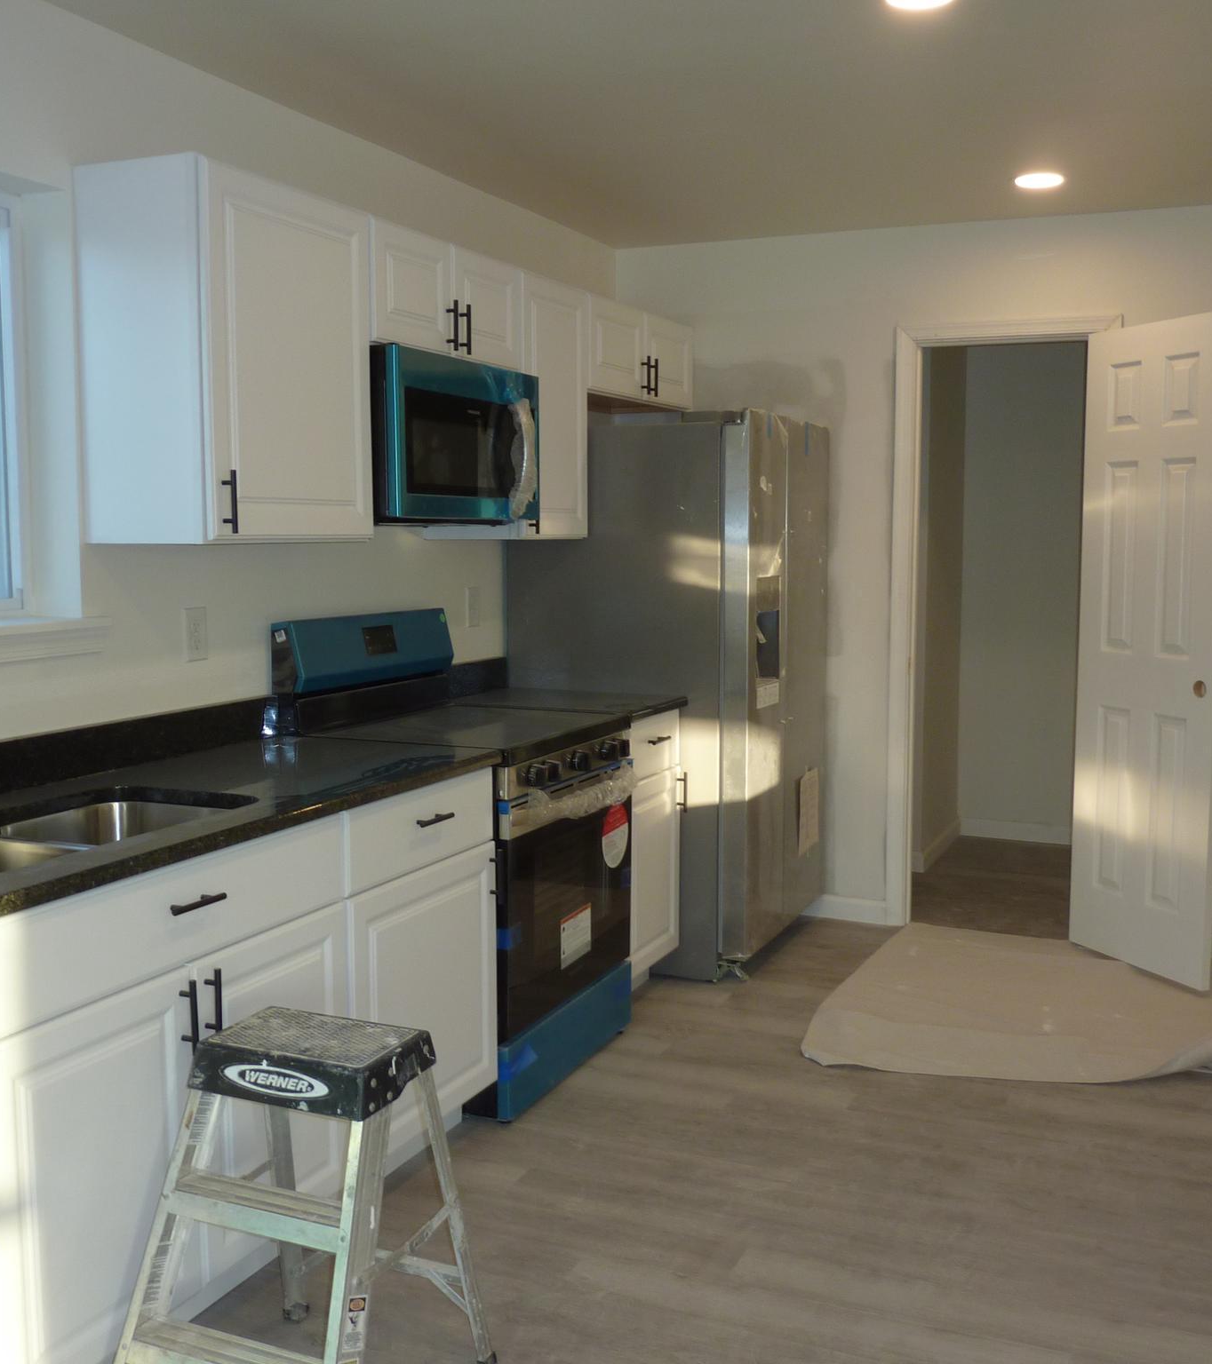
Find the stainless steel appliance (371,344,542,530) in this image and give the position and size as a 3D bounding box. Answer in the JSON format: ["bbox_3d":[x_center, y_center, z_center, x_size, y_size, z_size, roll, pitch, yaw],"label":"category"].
[{"bbox_3d":[-0.495,-0.622,3.743,0.405,0.428,0.761,3,7,24],"label":"stainless steel appliance"}]

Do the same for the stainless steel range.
[{"bbox_3d":[-0.356,0.426,3.817,0.678,1.193,0.765,3,7,24],"label":"stainless steel range"}]

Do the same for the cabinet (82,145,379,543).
[{"bbox_3d":[-0.814,-0.689,3.123,0.327,0.760,0.580,3,7,24],"label":"cabinet"}]

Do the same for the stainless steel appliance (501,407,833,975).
[{"bbox_3d":[0.232,0.016,4.894,0.838,1.765,0.881,3,7,24],"label":"stainless steel appliance"}]

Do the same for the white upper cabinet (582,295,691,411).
[{"bbox_3d":[-0.018,-1.110,4.863,0.327,0.294,0.911,3,7,24],"label":"white upper cabinet"}]

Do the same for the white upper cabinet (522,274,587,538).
[{"bbox_3d":[-0.293,-0.809,4.278,0.327,0.760,0.437,3,7,24],"label":"white upper cabinet"}]

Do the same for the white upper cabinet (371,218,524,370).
[{"bbox_3d":[-0.539,-0.985,3.708,0.327,0.293,0.766,3,7,24],"label":"white upper cabinet"}]

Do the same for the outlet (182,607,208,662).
[{"bbox_3d":[-0.944,-0.109,3.286,0.008,0.120,0.073,3,7,24],"label":"outlet"}]

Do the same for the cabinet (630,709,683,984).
[{"bbox_3d":[-0.135,0.508,4.410,0.621,0.847,0.447,3,7,24],"label":"cabinet"}]

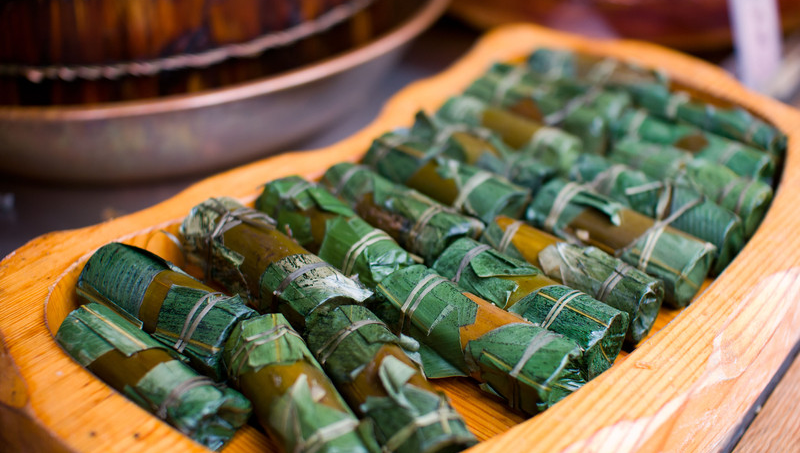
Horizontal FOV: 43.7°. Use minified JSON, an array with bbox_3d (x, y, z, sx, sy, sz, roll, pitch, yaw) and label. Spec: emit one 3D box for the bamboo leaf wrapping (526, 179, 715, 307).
[{"bbox_3d":[0.175,0.009,0.802,0.048,0.048,0.150,-22,38,-33],"label":"bamboo leaf wrapping"}]

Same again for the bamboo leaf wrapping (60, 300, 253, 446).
[{"bbox_3d":[-0.163,0.100,0.647,0.140,0.048,0.048,24,38,34],"label":"bamboo leaf wrapping"}]

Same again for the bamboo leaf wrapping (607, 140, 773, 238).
[{"bbox_3d":[0.254,-0.034,0.875,0.131,0.048,0.048,26,39,36],"label":"bamboo leaf wrapping"}]

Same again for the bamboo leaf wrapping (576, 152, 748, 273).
[{"bbox_3d":[0.215,-0.015,0.842,0.048,0.048,0.143,-23,38,-34],"label":"bamboo leaf wrapping"}]

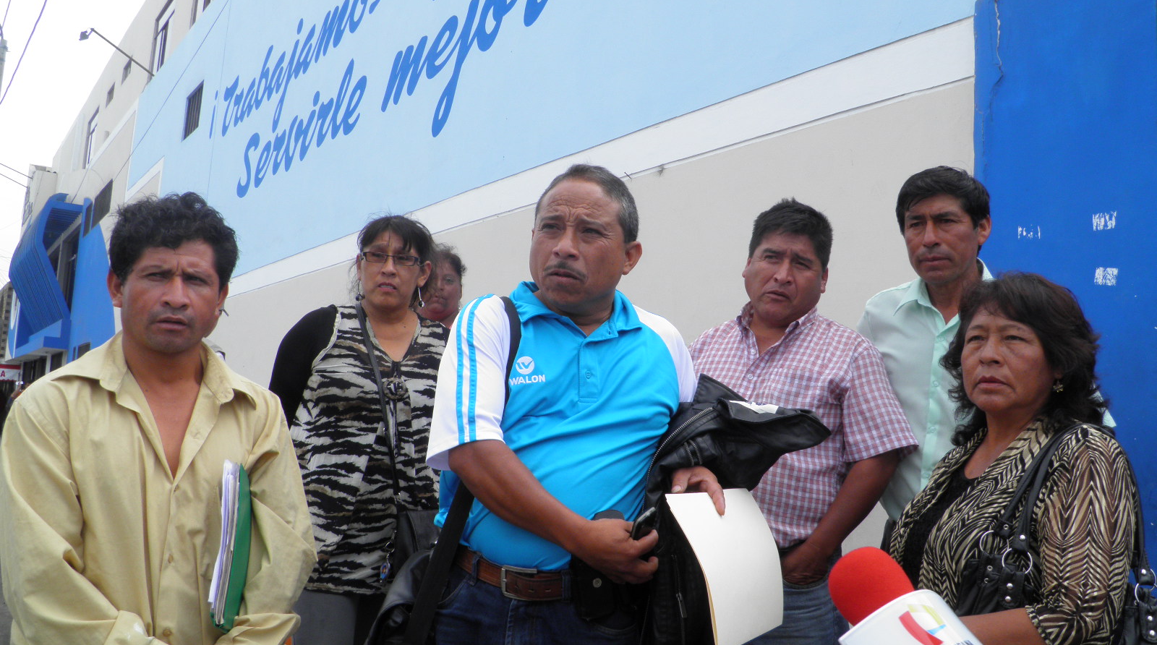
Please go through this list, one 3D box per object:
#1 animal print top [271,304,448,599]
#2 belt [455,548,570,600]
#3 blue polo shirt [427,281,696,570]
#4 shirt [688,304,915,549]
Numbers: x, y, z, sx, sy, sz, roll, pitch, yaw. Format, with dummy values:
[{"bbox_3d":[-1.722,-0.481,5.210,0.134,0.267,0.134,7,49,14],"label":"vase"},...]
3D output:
[{"bbox_3d":[-0.428,0.280,2.150,0.470,0.640,0.290,5,-8,-9],"label":"animal print top"},{"bbox_3d":[-0.045,0.392,1.510,0.320,0.060,0.270,3,-8,6],"label":"belt"},{"bbox_3d":[-0.016,0.158,1.540,0.430,0.450,0.320,6,-7,0],"label":"blue polo shirt"},{"bbox_3d":[0.430,0.200,1.870,0.480,0.460,0.300,0,-9,27],"label":"shirt"}]

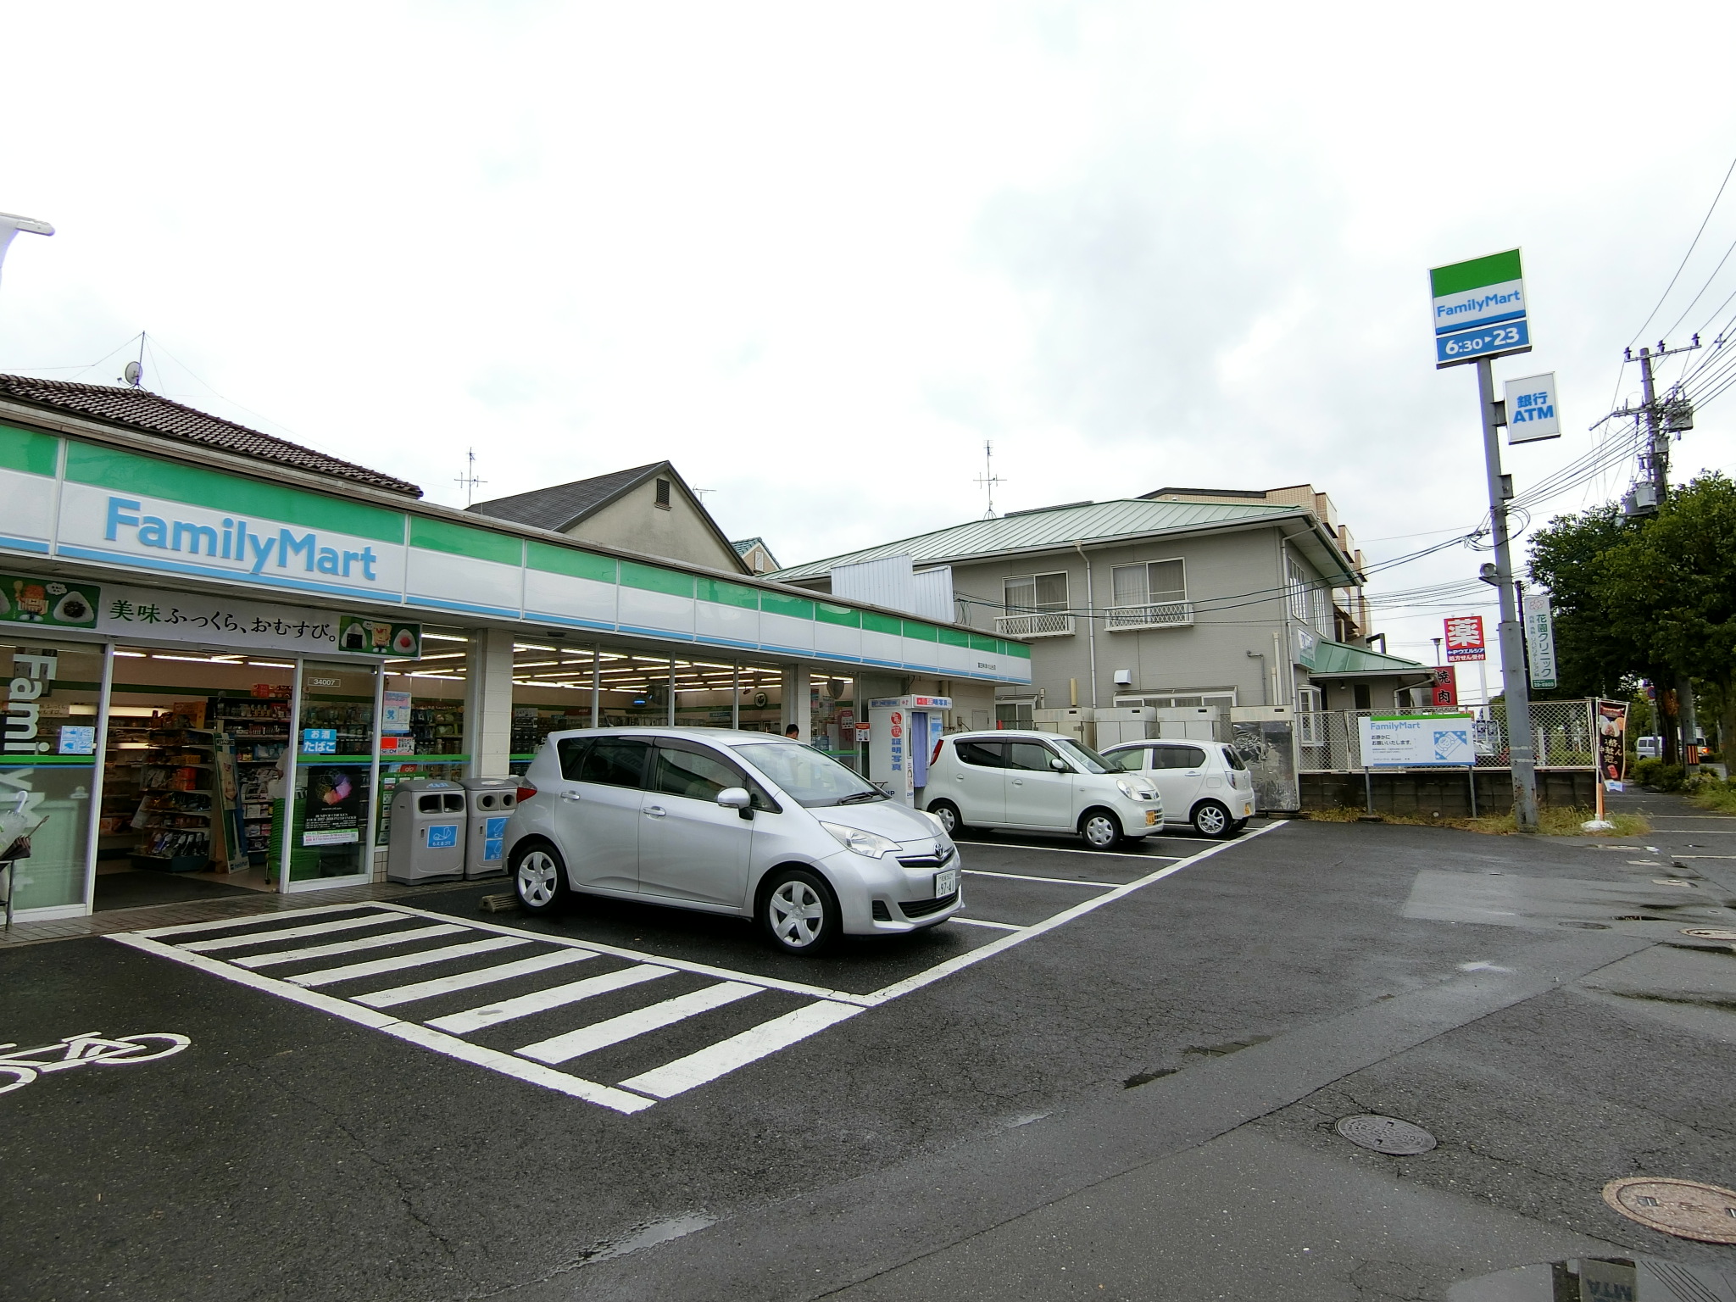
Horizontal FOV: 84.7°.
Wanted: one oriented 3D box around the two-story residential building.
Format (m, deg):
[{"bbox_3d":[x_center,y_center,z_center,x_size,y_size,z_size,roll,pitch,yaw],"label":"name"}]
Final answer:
[{"bbox_3d":[6.193,0.050,26.634,16.000,8.250,9.700,-5,-7,34],"label":"two-story residential building"}]

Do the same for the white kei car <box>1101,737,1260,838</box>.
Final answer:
[{"bbox_3d":[4.650,2.204,15.951,3.395,1.500,1.475,-3,-6,37],"label":"white kei car"}]

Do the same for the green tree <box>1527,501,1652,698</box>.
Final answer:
[{"bbox_3d":[26.400,-0.350,34.000,5.600,10.200,5.600,-5,-7,34],"label":"green tree"}]

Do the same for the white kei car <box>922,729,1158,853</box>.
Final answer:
[{"bbox_3d":[2.566,1.939,13.925,3.395,1.610,1.475,-2,-6,31],"label":"white kei car"}]

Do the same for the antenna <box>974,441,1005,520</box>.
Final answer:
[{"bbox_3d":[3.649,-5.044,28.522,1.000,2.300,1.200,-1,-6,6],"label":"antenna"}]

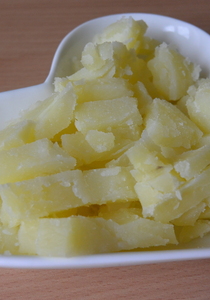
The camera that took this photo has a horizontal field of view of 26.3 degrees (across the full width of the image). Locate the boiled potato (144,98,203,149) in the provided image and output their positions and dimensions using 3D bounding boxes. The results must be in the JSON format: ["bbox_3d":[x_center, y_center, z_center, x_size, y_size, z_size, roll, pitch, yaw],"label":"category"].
[{"bbox_3d":[0.038,-0.015,0.250,0.026,0.016,0.020,23,52,20],"label":"boiled potato"}]

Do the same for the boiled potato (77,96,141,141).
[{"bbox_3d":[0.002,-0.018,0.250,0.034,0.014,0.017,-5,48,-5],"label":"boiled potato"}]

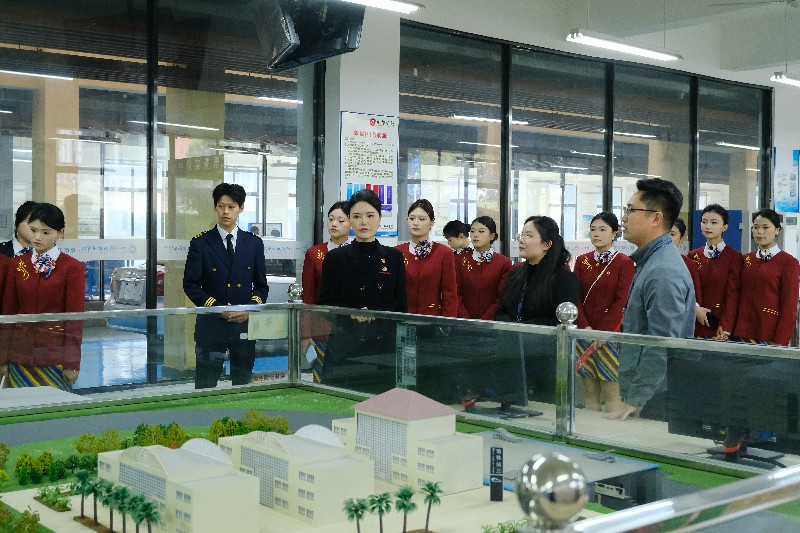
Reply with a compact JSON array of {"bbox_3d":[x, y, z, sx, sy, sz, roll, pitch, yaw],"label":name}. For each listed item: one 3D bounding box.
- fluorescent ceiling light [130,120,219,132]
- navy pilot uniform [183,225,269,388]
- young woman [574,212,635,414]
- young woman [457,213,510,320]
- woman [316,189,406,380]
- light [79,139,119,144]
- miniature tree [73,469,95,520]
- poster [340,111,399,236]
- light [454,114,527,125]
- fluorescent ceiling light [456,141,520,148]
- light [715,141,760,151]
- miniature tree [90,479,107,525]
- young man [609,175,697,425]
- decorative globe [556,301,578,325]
[{"bbox_3d":[-2.747,-1.738,12.588,1.220,0.070,0.090,-1,2,-39],"label":"fluorescent ceiling light"},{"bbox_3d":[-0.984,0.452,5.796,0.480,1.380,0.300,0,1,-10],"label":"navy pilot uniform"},{"bbox_3d":[1.235,0.503,6.222,0.420,1.661,0.280,1,2,22],"label":"young woman"},{"bbox_3d":[0.560,0.490,6.872,0.420,1.651,0.270,0,2,6],"label":"young woman"},{"bbox_3d":[-0.178,0.481,4.900,0.460,1.708,0.320,0,1,-8],"label":"woman"},{"bbox_3d":[-5.031,-2.014,16.400,1.210,0.080,0.150,-1,2,-38],"label":"light"},{"bbox_3d":[-0.837,0.599,2.702,0.052,0.128,0.052,-1,2,-38],"label":"miniature tree"},{"bbox_3d":[-0.227,-0.697,7.888,0.558,0.943,0.020,-1,2,-39],"label":"poster"},{"bbox_3d":[1.034,-1.681,11.788,1.220,0.070,0.090,-1,2,-39],"label":"light"},{"bbox_3d":[1.284,-1.791,15.000,1.210,0.080,0.150,-1,2,-38],"label":"fluorescent ceiling light"},{"bbox_3d":[5.094,-1.816,15.400,1.210,0.080,0.150,-1,2,-38],"label":"light"},{"bbox_3d":[-0.784,0.608,2.641,0.049,0.116,0.049,0,1,0],"label":"miniature tree"},{"bbox_3d":[1.038,0.512,4.223,0.360,1.749,0.460,0,2,12],"label":"young man"},{"bbox_3d":[0.572,0.159,3.500,0.077,0.077,0.077,0,1,0],"label":"decorative globe"}]

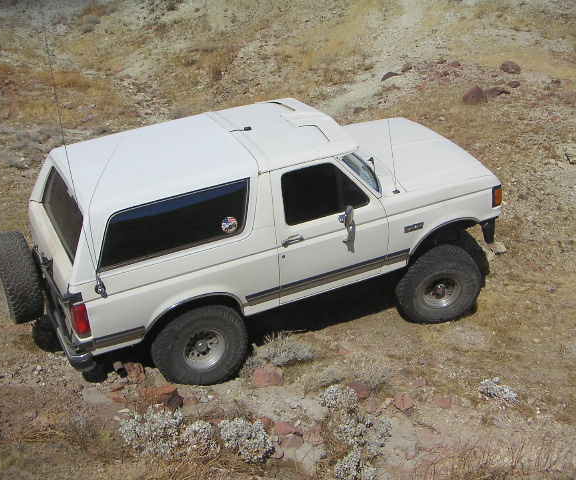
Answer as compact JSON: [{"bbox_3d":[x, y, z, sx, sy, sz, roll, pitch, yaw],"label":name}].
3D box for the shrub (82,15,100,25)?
[{"bbox_3d":[-4.106,-4.608,17.000,0.375,0.200,0.320,-2,28,0],"label":"shrub"}]

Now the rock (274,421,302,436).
[{"bbox_3d":[-0.004,1.627,7.020,0.225,0.115,0.170,-2,28,0],"label":"rock"}]

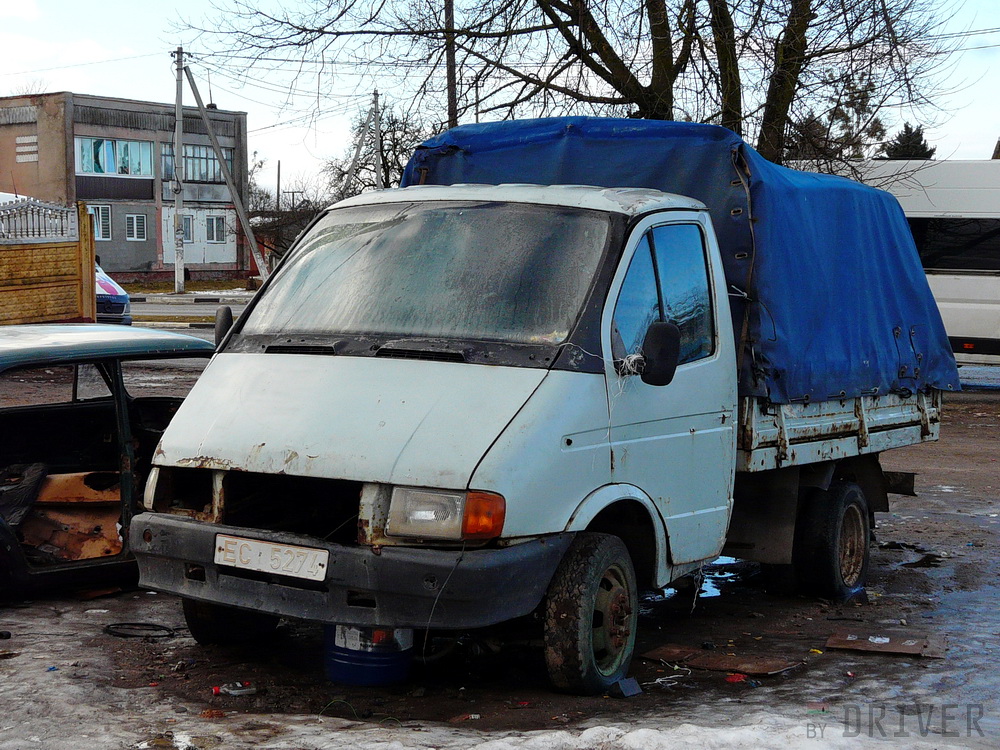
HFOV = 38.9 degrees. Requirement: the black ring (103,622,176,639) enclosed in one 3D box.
[{"bbox_3d":[-1.724,1.208,6.770,0.345,0.030,0.340,1,2,0],"label":"black ring"}]

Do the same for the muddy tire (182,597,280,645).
[{"bbox_3d":[-1.113,0.867,6.385,0.190,0.650,0.660,2,2,26],"label":"muddy tire"}]

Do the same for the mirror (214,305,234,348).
[{"bbox_3d":[-1.265,-0.198,6.473,0.150,0.250,0.090,4,3,40],"label":"mirror"}]

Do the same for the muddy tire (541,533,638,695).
[{"bbox_3d":[0.367,0.923,5.470,0.190,0.650,0.660,2,2,24],"label":"muddy tire"}]

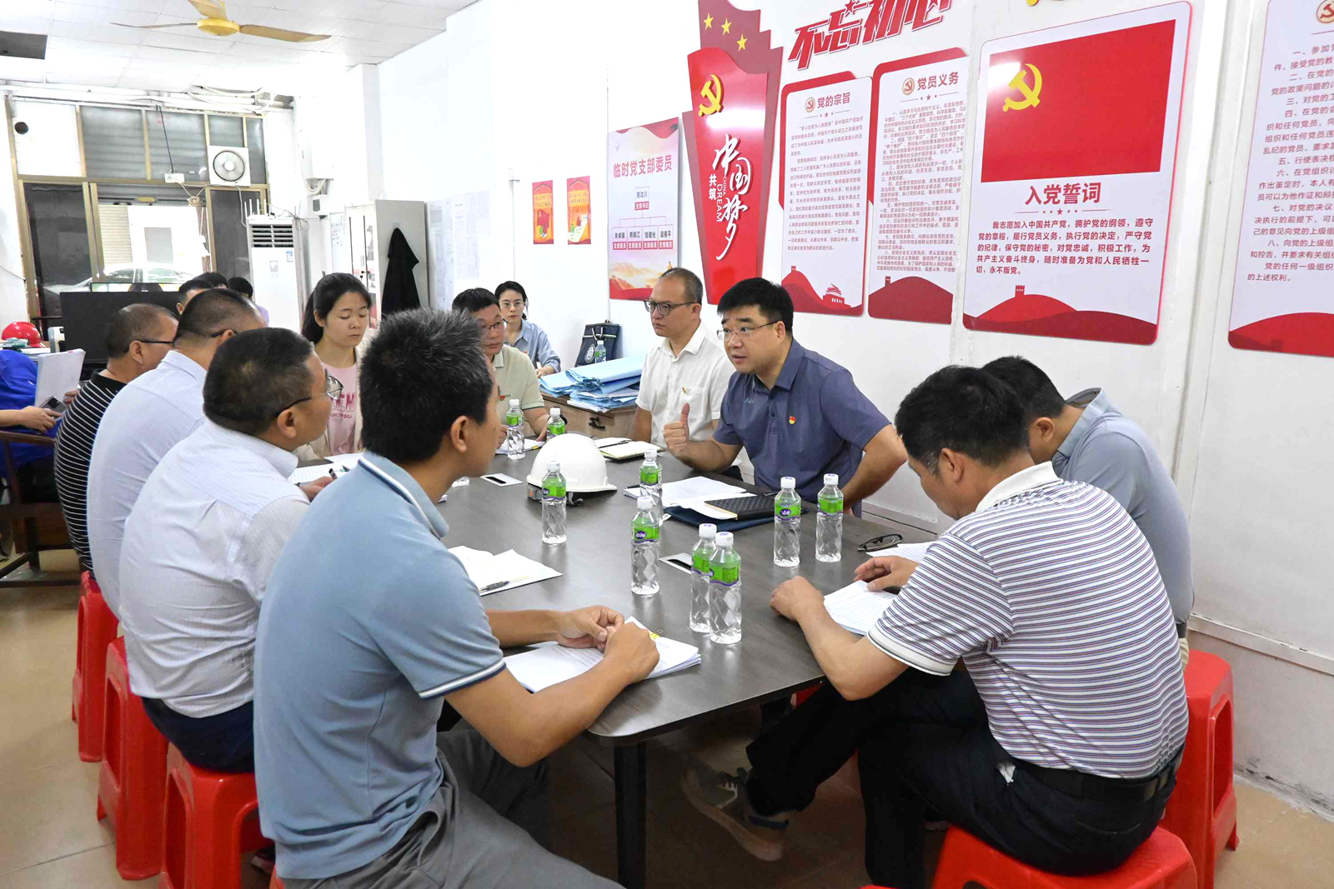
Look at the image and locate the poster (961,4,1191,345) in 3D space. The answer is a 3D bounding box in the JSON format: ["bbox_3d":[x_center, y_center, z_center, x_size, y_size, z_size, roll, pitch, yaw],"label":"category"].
[{"bbox_3d":[1.213,-0.801,2.965,0.020,0.935,0.707,-7,14,-32],"label":"poster"}]

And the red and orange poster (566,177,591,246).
[{"bbox_3d":[-0.499,-1.325,5.476,0.010,0.370,0.268,-7,14,-33],"label":"red and orange poster"}]

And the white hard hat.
[{"bbox_3d":[-0.266,0.061,2.690,0.258,0.158,0.212,2,11,-16],"label":"white hard hat"}]

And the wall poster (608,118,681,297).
[{"bbox_3d":[-0.136,-1.204,5.044,0.015,0.893,0.697,-7,14,-32],"label":"wall poster"}]

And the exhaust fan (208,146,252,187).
[{"bbox_3d":[-4.563,-2.902,10.057,0.392,0.393,0.120,-7,14,-33],"label":"exhaust fan"}]

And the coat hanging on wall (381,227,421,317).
[{"bbox_3d":[-2.037,-1.224,7.380,0.333,0.850,0.140,-7,14,-33],"label":"coat hanging on wall"}]

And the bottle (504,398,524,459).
[{"bbox_3d":[-0.492,-0.050,3.144,0.057,0.190,0.057,-7,14,-33],"label":"bottle"}]

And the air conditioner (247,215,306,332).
[{"bbox_3d":[-4.077,-1.496,10.083,0.500,1.720,0.360,-5,13,-27],"label":"air conditioner"}]

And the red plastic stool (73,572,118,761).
[{"bbox_3d":[-1.583,0.616,2.869,0.315,0.470,0.315,-8,14,-35],"label":"red plastic stool"}]

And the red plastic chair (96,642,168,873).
[{"bbox_3d":[-1.194,0.722,2.359,0.315,0.470,0.315,-9,15,-39],"label":"red plastic chair"}]

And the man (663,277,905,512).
[{"bbox_3d":[0.345,0.231,2.708,0.630,1.340,0.760,11,15,41],"label":"man"}]

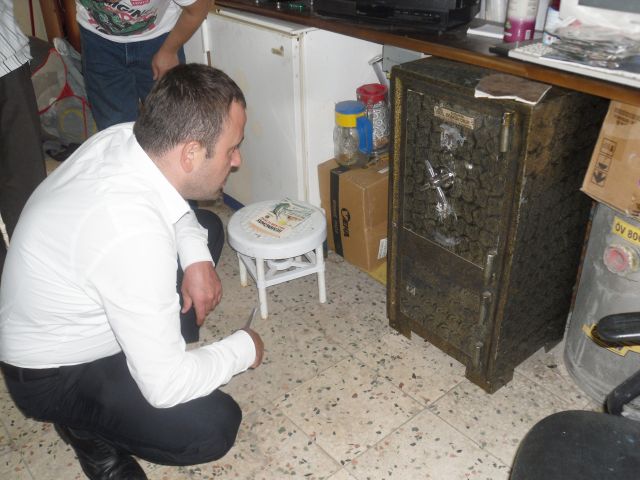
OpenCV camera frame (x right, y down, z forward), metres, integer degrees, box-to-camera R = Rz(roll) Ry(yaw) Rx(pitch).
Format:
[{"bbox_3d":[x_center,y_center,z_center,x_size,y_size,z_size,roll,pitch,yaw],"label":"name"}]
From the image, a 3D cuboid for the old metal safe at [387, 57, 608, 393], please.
[{"bbox_3d":[0.466,-0.065,1.781,0.356,0.834,0.421,-24,36,-32],"label":"old metal safe"}]

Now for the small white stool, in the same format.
[{"bbox_3d":[-0.136,0.065,2.153,0.332,0.285,0.332,-2,30,1],"label":"small white stool"}]

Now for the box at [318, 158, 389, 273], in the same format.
[{"bbox_3d":[0.233,-0.136,2.425,0.362,0.335,0.252,-24,36,-32],"label":"box"}]

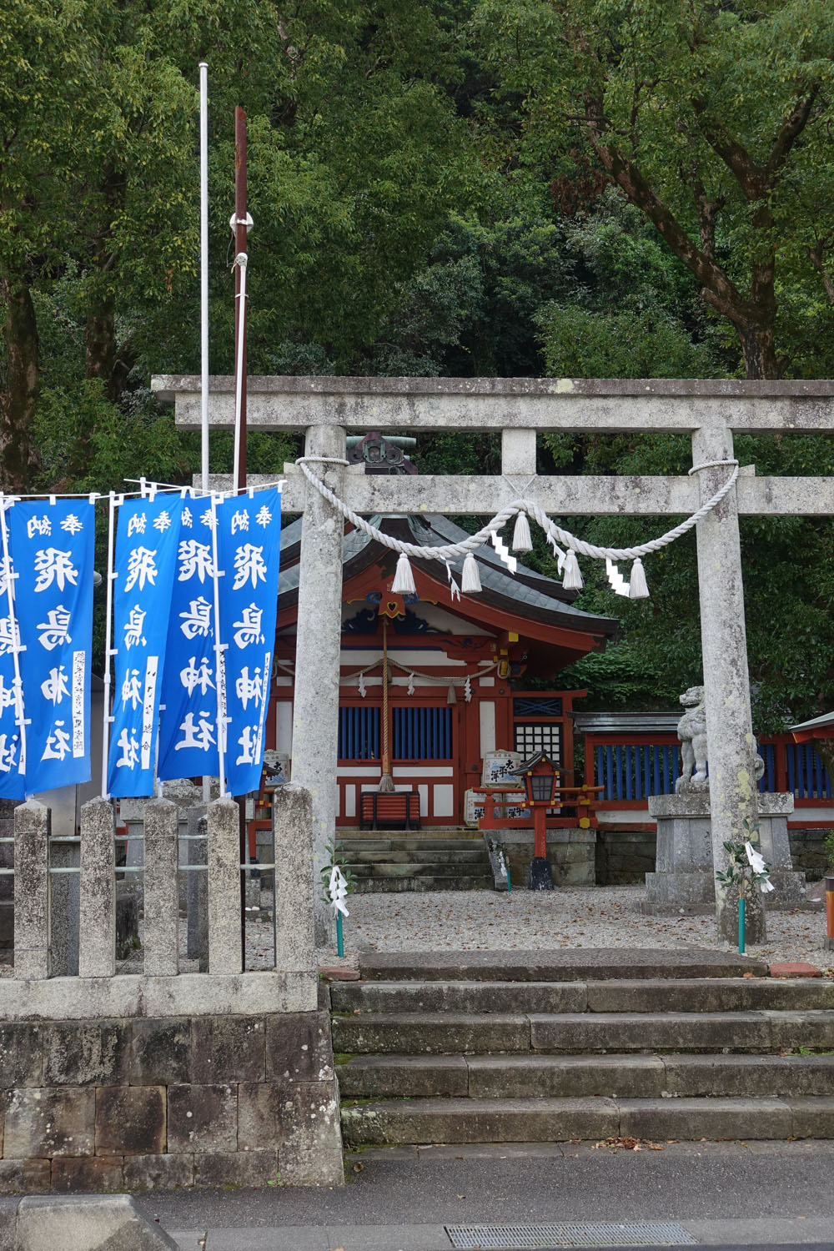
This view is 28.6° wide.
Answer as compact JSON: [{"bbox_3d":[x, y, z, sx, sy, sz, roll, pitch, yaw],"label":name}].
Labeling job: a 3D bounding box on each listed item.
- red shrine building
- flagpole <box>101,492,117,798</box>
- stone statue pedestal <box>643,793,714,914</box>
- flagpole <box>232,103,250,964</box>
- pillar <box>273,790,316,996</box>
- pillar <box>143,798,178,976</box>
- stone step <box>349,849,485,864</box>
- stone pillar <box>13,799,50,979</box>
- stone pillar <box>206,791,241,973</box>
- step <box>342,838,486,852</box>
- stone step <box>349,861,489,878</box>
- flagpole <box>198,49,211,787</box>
[{"bbox_3d":[-0.336,0.767,24.955,6.188,4.627,4.100,0,-7,-2],"label":"red shrine building"},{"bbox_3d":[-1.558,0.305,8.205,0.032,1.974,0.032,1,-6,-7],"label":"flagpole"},{"bbox_3d":[2.875,2.120,15.379,1.250,1.058,1.150,0,-6,-3],"label":"stone statue pedestal"},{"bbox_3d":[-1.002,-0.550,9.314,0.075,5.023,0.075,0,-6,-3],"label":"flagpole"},{"bbox_3d":[-0.616,1.276,8.139,0.185,0.963,0.175,0,-6,-7],"label":"pillar"},{"bbox_3d":[-1.258,1.278,8.024,0.160,0.856,0.155,0,-6,-7],"label":"pillar"},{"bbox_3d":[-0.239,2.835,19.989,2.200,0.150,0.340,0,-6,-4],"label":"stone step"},{"bbox_3d":[-1.868,1.275,7.944,0.160,0.857,0.155,-1,-6,-7],"label":"stone pillar"},{"bbox_3d":[-0.963,1.300,8.219,0.167,0.878,0.155,0,-7,-5],"label":"stone pillar"},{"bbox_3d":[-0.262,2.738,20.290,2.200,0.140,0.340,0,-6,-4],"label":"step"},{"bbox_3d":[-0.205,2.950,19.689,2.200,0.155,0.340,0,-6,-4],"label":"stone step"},{"bbox_3d":[-1.514,-1.197,11.686,0.055,6.000,0.055,-1,-7,-3],"label":"flagpole"}]

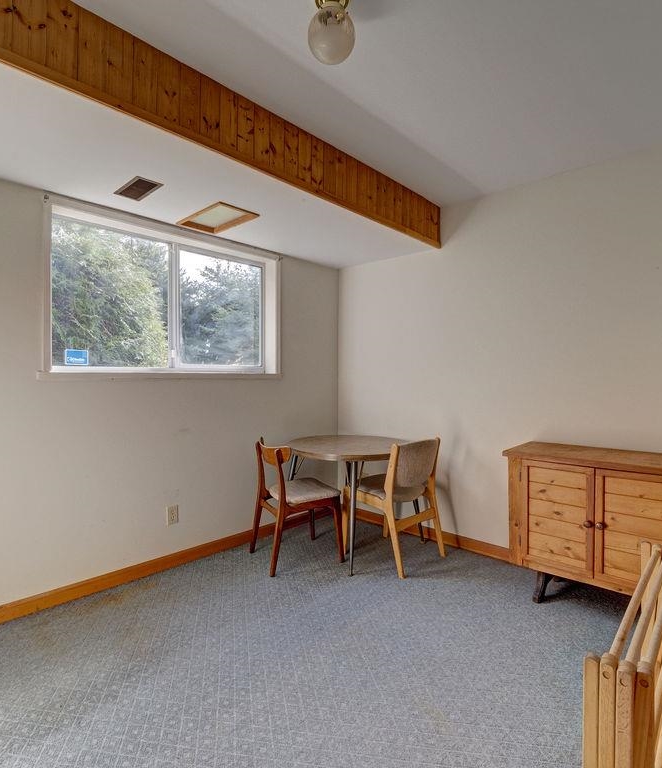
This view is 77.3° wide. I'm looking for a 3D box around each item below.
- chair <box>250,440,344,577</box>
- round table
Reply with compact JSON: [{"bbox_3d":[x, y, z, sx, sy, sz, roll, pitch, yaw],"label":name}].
[{"bbox_3d":[-0.235,0.771,2.788,0.507,0.784,0.507,0,0,-28],"label":"chair"},{"bbox_3d":[0.144,0.801,3.038,0.944,0.721,0.944,0,0,0],"label":"round table"}]

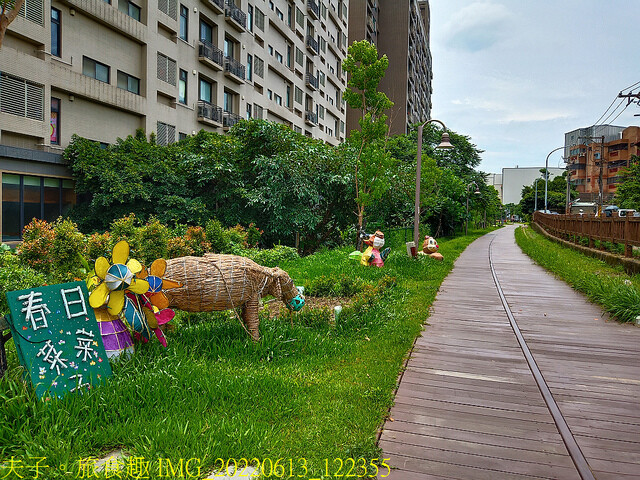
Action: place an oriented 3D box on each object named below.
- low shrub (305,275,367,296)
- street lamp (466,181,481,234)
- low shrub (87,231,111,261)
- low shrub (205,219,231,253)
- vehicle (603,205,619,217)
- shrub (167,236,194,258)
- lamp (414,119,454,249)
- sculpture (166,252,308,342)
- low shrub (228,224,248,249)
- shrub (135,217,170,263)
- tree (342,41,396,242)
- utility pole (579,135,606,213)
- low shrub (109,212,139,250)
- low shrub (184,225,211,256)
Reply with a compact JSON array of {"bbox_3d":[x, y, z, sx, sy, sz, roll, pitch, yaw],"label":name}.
[{"bbox_3d":[0.310,0.950,9.300,1.250,0.370,0.700,1,3,0],"label":"low shrub"},{"bbox_3d":[10.712,-2.119,31.990,1.000,3.800,0.500,3,4,25],"label":"street lamp"},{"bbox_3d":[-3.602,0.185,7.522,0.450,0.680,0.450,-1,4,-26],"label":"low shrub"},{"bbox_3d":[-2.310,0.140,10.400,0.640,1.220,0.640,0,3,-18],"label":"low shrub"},{"bbox_3d":[30.300,-2.750,48.000,1.800,1.650,4.200,2,3,18],"label":"vehicle"},{"bbox_3d":[-2.723,0.221,9.019,0.570,0.580,0.570,0,4,-17],"label":"shrub"},{"bbox_3d":[3.264,-1.525,13.064,1.050,3.820,0.530,3,4,21],"label":"lamp"},{"bbox_3d":[-1.100,0.730,5.750,1.780,1.100,0.650,1,3,-2],"label":"sculpture"},{"bbox_3d":[-2.035,-0.036,11.522,0.530,0.700,0.530,1,4,-10],"label":"low shrub"},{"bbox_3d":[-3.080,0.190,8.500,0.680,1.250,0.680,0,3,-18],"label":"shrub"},{"bbox_3d":[1.476,-2.796,13.805,1.600,6.120,1.600,2,4,6],"label":"tree"},{"bbox_3d":[28.300,-6.400,48.000,2.700,9.100,0.450,2,3,18],"label":"utility pole"},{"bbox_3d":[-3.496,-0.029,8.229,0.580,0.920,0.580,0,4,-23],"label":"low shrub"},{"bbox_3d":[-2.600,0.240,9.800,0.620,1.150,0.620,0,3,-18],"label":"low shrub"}]

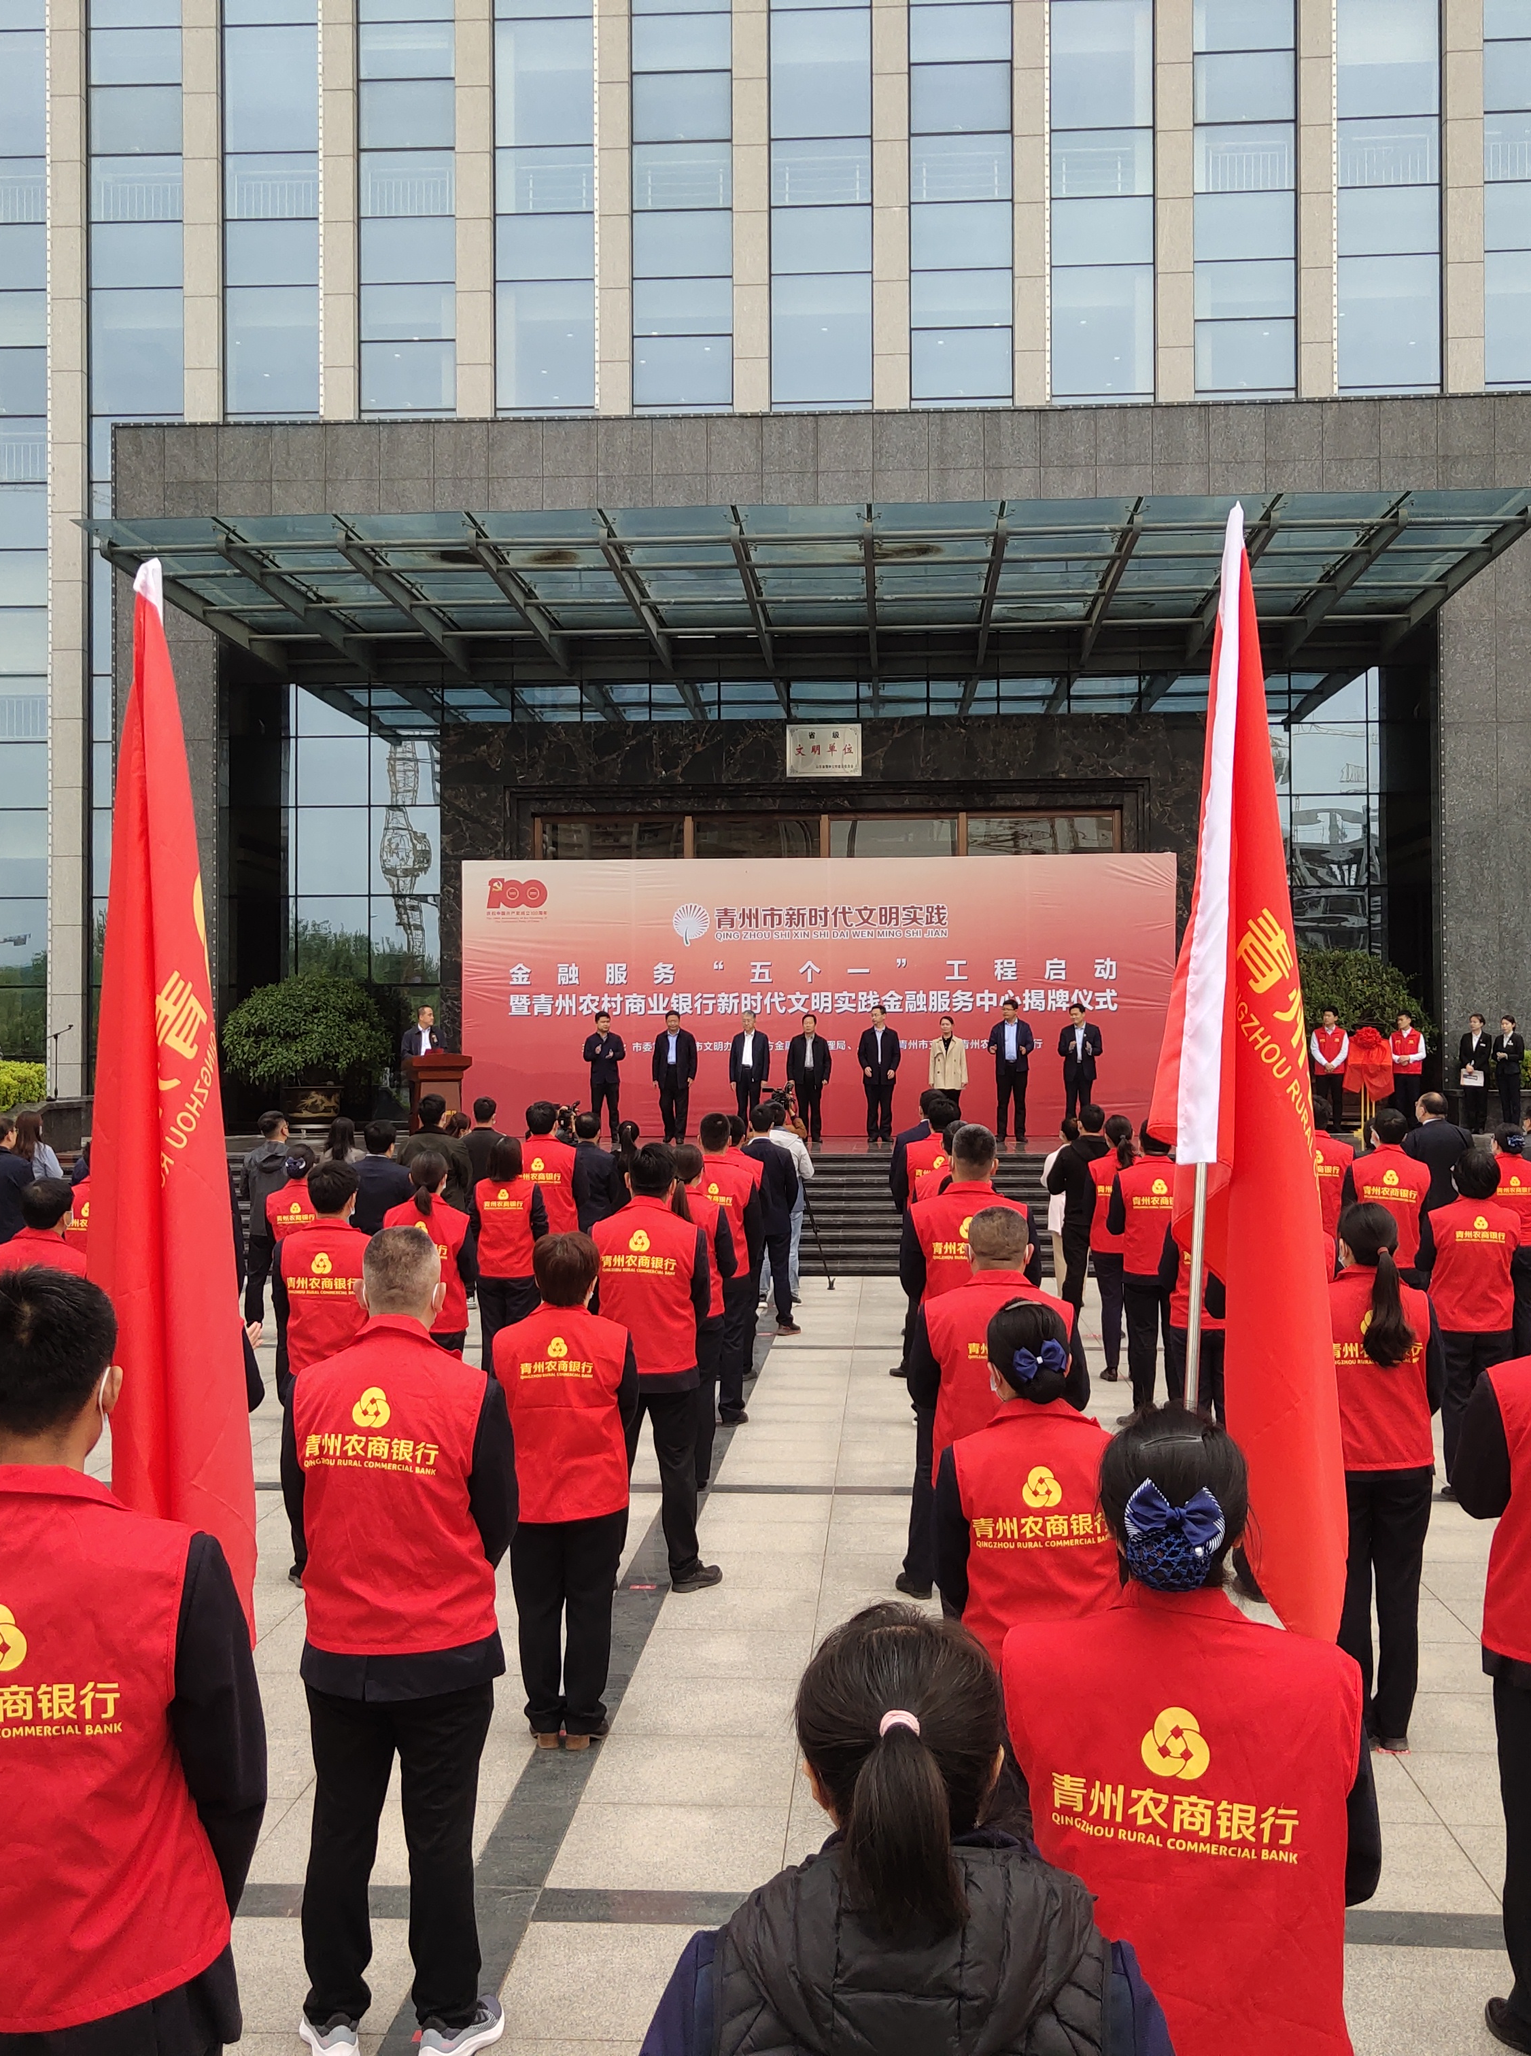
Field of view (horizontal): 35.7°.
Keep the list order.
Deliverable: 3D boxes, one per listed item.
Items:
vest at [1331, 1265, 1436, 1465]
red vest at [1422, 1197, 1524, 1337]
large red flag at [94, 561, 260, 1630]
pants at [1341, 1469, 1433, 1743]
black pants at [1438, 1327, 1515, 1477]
[{"bbox_3d":[1.876,1.060,7.380,0.400,0.635,0.260,0,-1,3],"label":"vest"},{"bbox_3d":[3.452,1.153,11.550,0.430,0.661,0.260,0,-1,3],"label":"red vest"},{"bbox_3d":[-0.858,0.115,3.480,0.260,1.600,0.270,0,-1,2],"label":"large red flag"},{"bbox_3d":[1.899,1.729,7.380,0.330,0.900,0.250,0,-1,3],"label":"pants"},{"bbox_3d":[3.392,1.711,11.300,0.380,0.920,0.280,0,-1,-2],"label":"black pants"}]

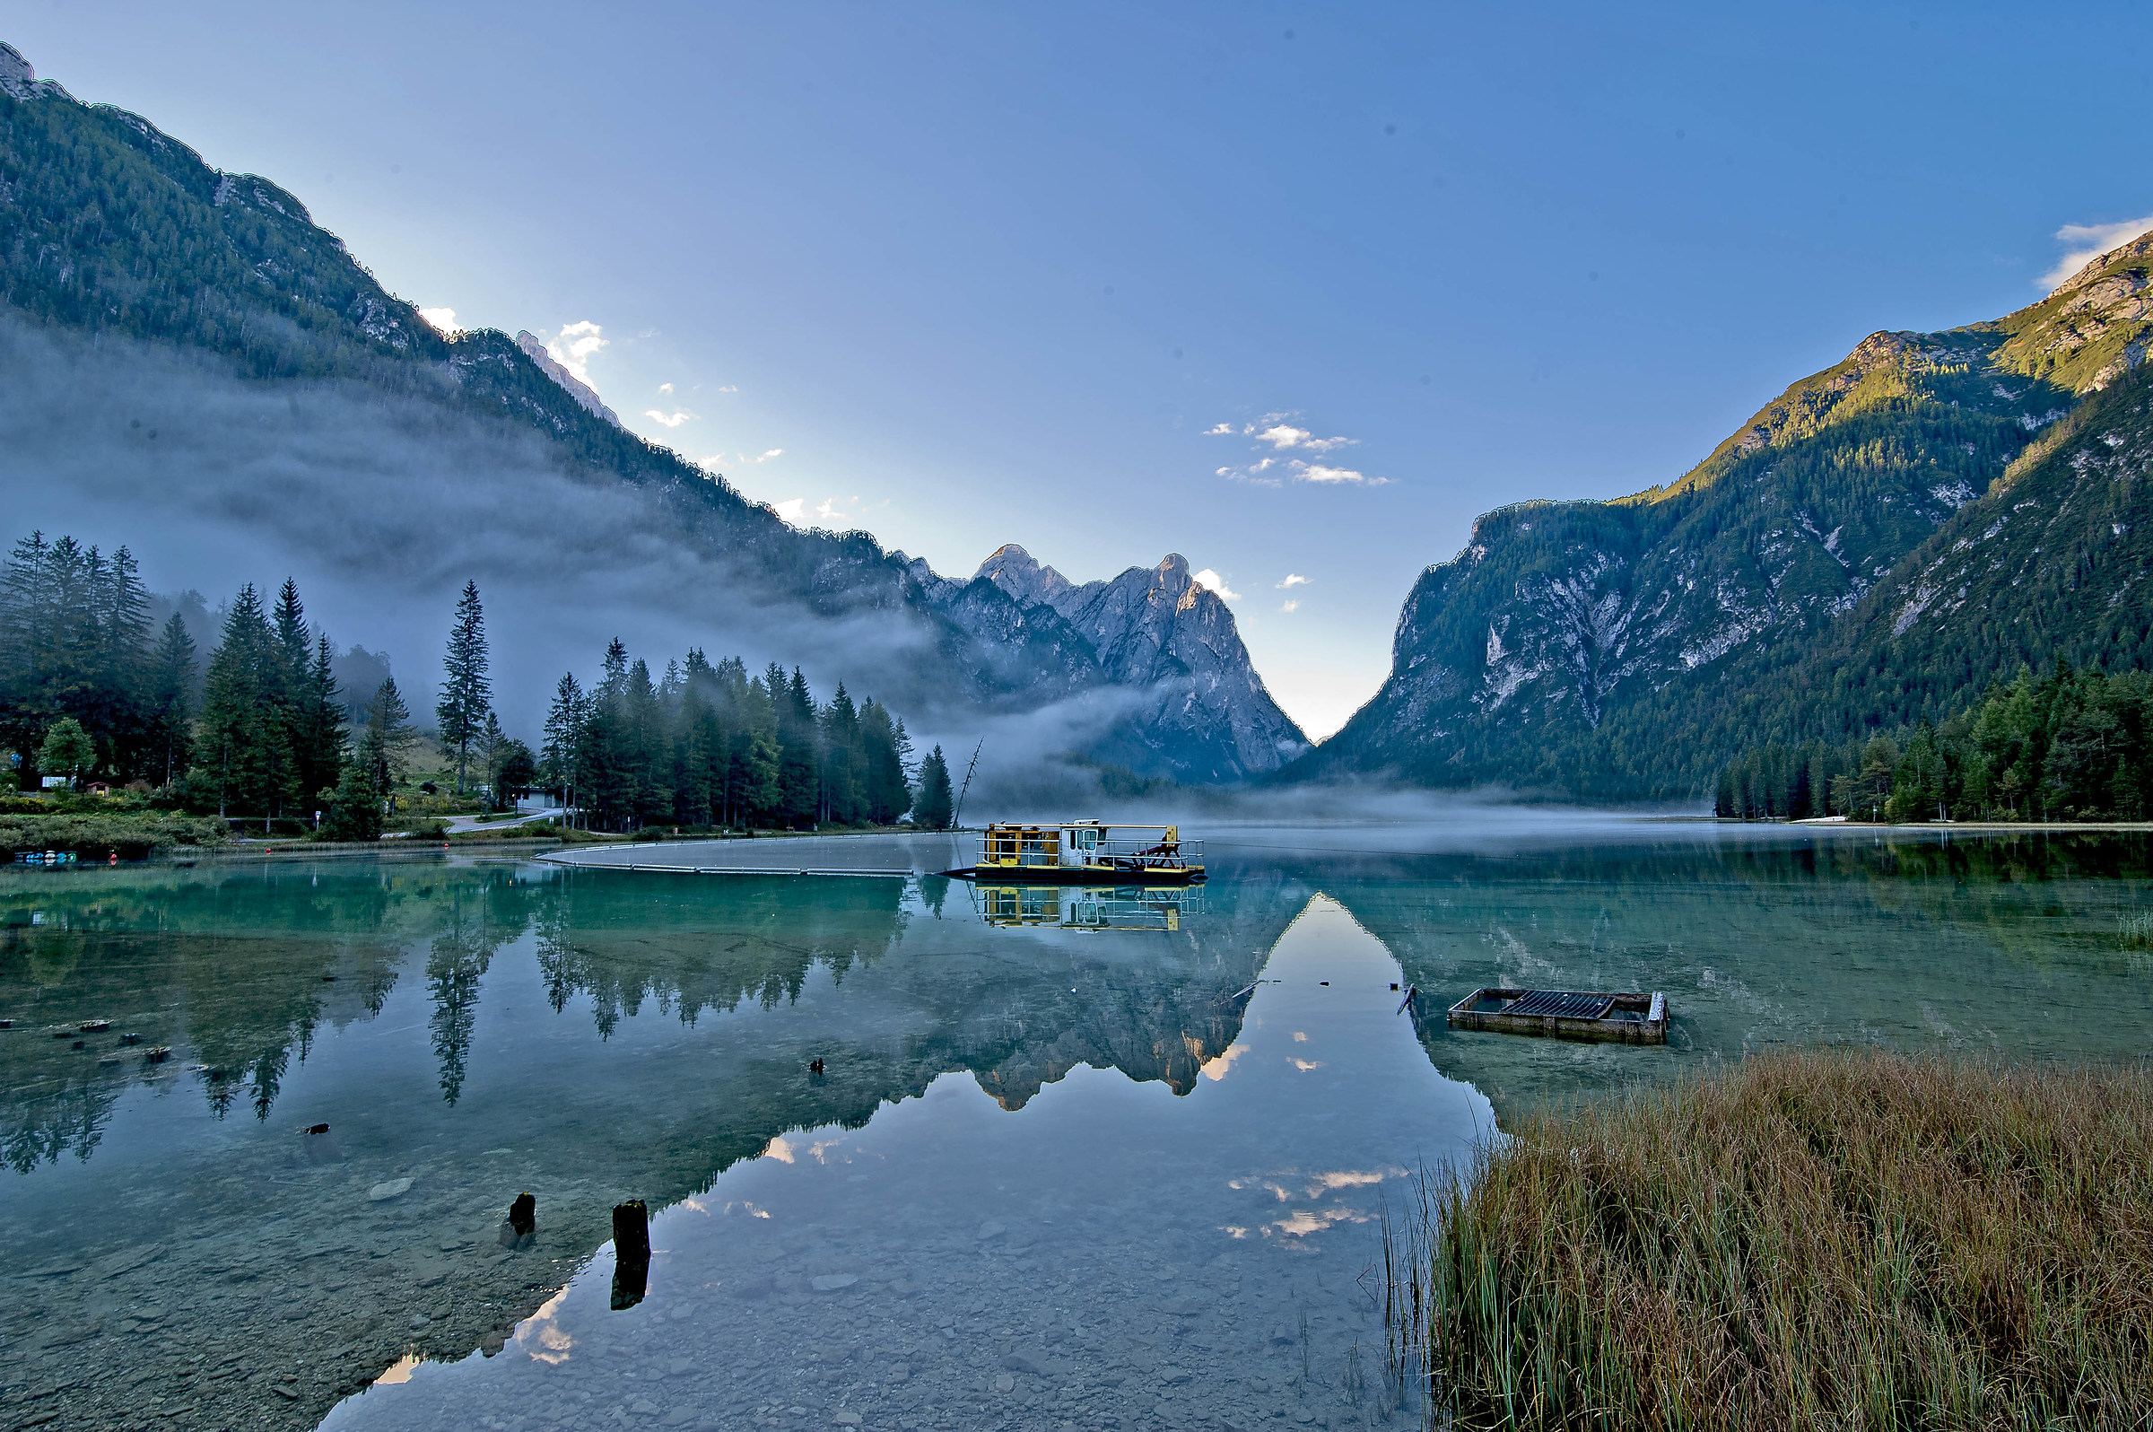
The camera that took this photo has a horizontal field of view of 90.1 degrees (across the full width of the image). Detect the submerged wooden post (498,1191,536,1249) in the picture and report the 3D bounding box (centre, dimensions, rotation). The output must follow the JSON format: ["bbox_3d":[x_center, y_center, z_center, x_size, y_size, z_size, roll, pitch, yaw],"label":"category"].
[{"bbox_3d":[-2.962,2.699,5.749,0.154,0.272,0.154,2,-6,-26],"label":"submerged wooden post"}]

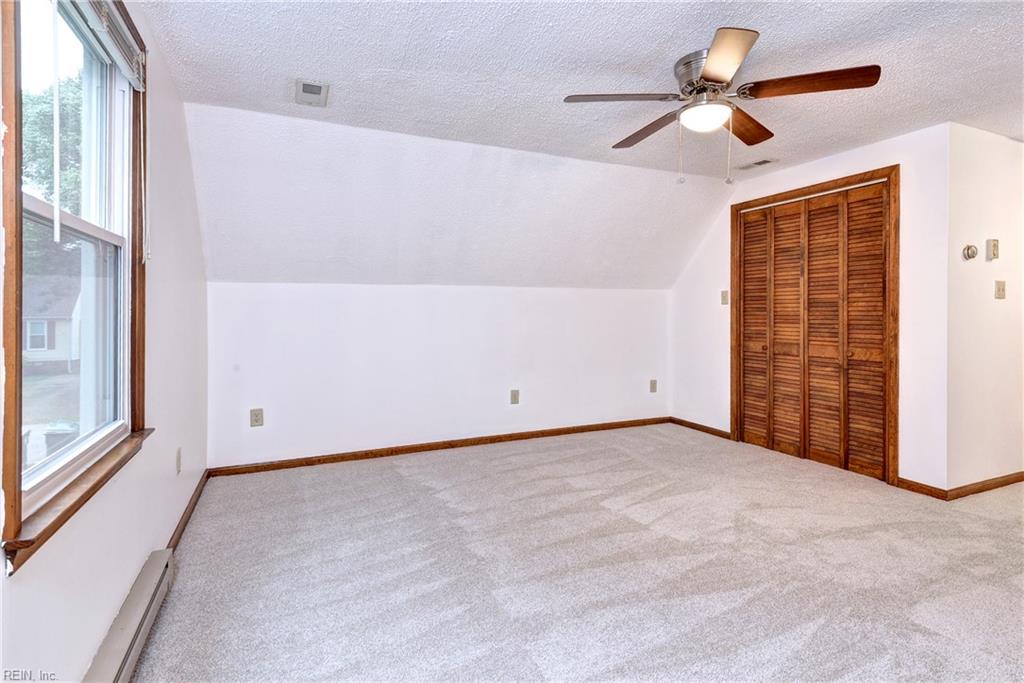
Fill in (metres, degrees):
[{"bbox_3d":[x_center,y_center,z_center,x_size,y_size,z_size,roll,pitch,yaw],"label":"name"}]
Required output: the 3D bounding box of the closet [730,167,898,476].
[{"bbox_3d":[2.276,-0.124,3.539,0.120,2.100,1.260,0,1,-28],"label":"closet"}]

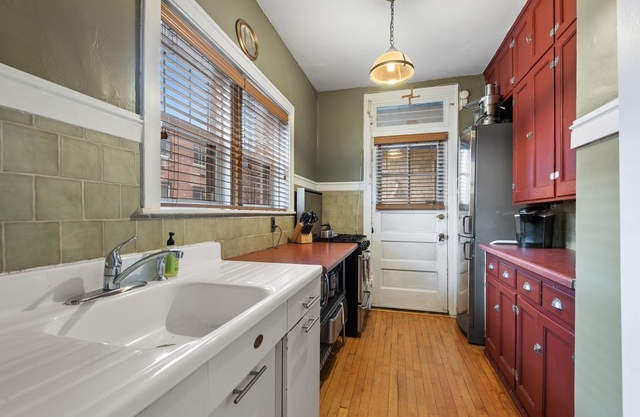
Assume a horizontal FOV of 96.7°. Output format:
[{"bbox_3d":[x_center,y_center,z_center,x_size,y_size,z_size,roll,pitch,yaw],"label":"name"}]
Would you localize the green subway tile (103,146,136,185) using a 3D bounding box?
[{"bbox_3d":[-0.761,-0.162,1.084,0.010,0.132,0.130,0,-1,15],"label":"green subway tile"}]

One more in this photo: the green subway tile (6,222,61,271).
[{"bbox_3d":[-0.830,0.108,0.819,0.010,0.132,0.130,0,-1,15],"label":"green subway tile"}]

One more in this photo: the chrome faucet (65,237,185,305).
[{"bbox_3d":[-0.600,0.175,0.890,0.237,0.178,0.253,0,-1,5],"label":"chrome faucet"}]

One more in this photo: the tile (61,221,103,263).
[{"bbox_3d":[-0.732,0.102,0.875,0.010,0.121,0.120,0,-1,14],"label":"tile"}]

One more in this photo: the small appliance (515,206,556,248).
[{"bbox_3d":[1.730,0.153,2.337,0.242,0.323,0.182,0,-1,17],"label":"small appliance"}]

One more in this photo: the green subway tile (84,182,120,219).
[{"bbox_3d":[-0.778,-0.025,1.017,0.010,0.132,0.130,0,-1,15],"label":"green subway tile"}]

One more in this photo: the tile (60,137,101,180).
[{"bbox_3d":[-0.732,-0.149,0.876,0.010,0.122,0.116,0,-1,14],"label":"tile"}]

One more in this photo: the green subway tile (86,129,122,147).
[{"bbox_3d":[-0.717,-0.231,0.939,0.010,0.037,0.120,0,-1,14],"label":"green subway tile"}]

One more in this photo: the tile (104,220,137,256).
[{"bbox_3d":[-0.702,0.104,0.997,0.010,0.121,0.123,0,-1,14],"label":"tile"}]

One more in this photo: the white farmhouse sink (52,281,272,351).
[{"bbox_3d":[-0.393,0.357,0.795,0.400,0.180,0.440,0,-1,14],"label":"white farmhouse sink"}]

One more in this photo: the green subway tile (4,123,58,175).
[{"bbox_3d":[-0.831,-0.166,0.824,0.010,0.132,0.130,0,-1,15],"label":"green subway tile"}]

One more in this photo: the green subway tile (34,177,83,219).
[{"bbox_3d":[-0.813,-0.028,0.887,0.010,0.132,0.130,0,-1,15],"label":"green subway tile"}]

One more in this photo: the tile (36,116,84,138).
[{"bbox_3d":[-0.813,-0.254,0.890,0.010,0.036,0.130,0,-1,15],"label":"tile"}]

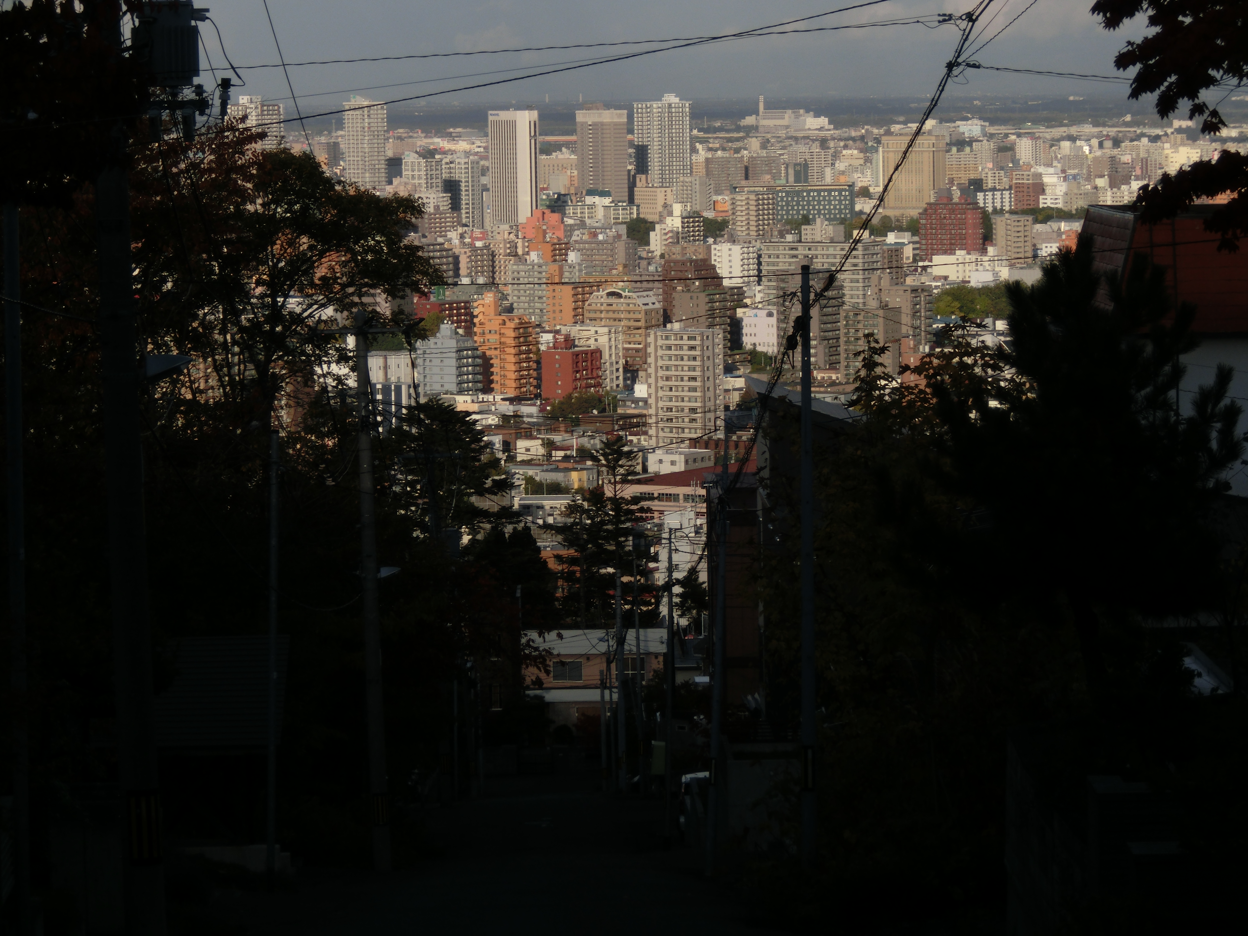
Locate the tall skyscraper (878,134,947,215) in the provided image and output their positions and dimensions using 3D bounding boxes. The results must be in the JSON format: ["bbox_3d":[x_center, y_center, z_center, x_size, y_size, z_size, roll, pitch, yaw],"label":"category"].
[{"bbox_3d":[216.860,-214.972,3311.782,42.432,67.224,22.393,1,6,24],"label":"tall skyscraper"}]

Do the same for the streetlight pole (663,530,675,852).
[{"bbox_3d":[0.996,4.844,97.683,0.190,7.169,0.190,1,5,0],"label":"streetlight pole"}]

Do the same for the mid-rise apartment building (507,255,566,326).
[{"bbox_3d":[-35.195,-81.095,2054.881,34.659,30.540,12.070,2,6,28],"label":"mid-rise apartment building"}]

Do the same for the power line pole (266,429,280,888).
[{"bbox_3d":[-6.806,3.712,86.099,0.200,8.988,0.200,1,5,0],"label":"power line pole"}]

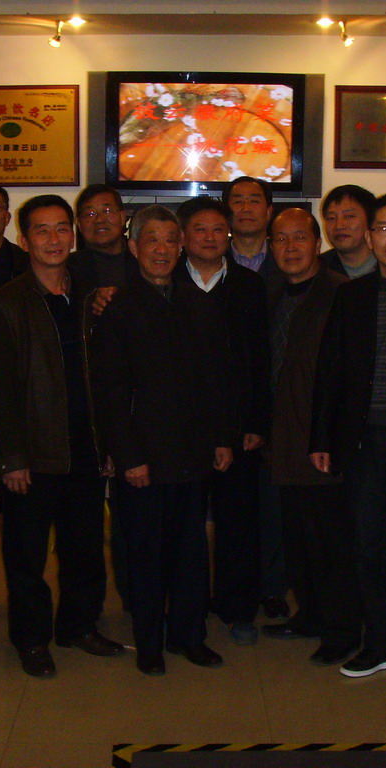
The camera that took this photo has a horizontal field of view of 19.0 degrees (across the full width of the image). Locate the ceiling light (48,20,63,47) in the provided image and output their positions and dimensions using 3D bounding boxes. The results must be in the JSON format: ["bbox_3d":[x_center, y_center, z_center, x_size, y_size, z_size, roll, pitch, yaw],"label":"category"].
[{"bbox_3d":[-0.660,-1.684,5.548,0.075,0.137,0.080,8,11,43],"label":"ceiling light"}]

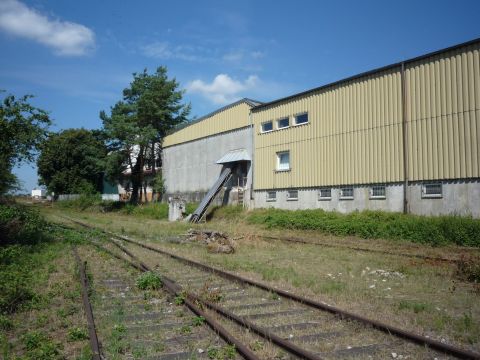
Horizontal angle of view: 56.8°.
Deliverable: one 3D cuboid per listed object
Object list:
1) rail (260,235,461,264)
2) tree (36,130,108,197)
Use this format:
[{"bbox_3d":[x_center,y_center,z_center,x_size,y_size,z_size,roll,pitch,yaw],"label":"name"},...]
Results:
[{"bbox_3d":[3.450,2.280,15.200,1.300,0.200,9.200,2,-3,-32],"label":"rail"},{"bbox_3d":[-22.030,-1.960,58.000,9.400,9.600,8.800,1,-3,-21],"label":"tree"}]

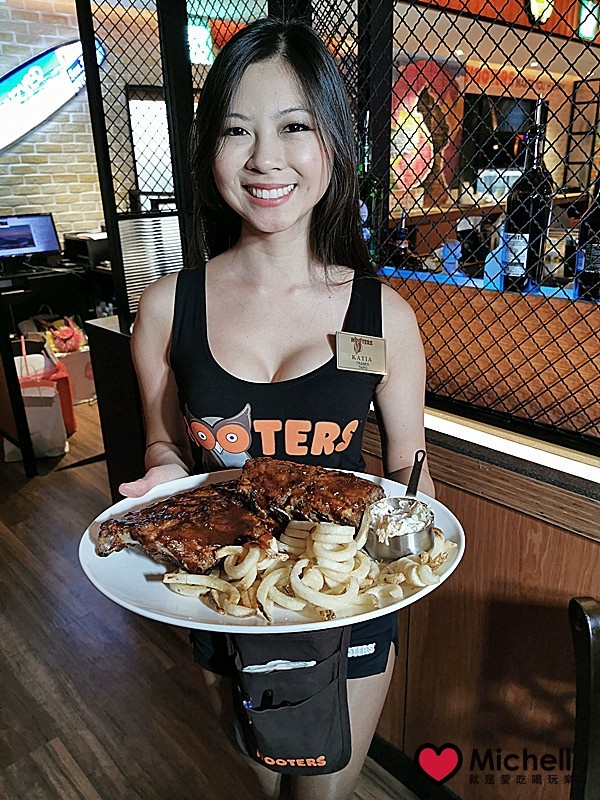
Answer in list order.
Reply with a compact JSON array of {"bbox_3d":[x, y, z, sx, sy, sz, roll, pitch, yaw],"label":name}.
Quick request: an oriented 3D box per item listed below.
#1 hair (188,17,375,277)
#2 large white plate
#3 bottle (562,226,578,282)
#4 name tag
[{"bbox_3d":[-0.026,-0.298,0.779,0.230,0.320,0.210,-1,20,-2],"label":"hair"},{"bbox_3d":[-0.027,0.139,0.614,0.365,0.032,0.270,0,22,5],"label":"large white plate"},{"bbox_3d":[1.200,-0.645,2.770,0.072,0.245,0.072,6,22,21],"label":"bottle"},{"bbox_3d":[0.074,-0.058,0.755,0.068,0.045,0.006,2,-6,-29],"label":"name tag"}]

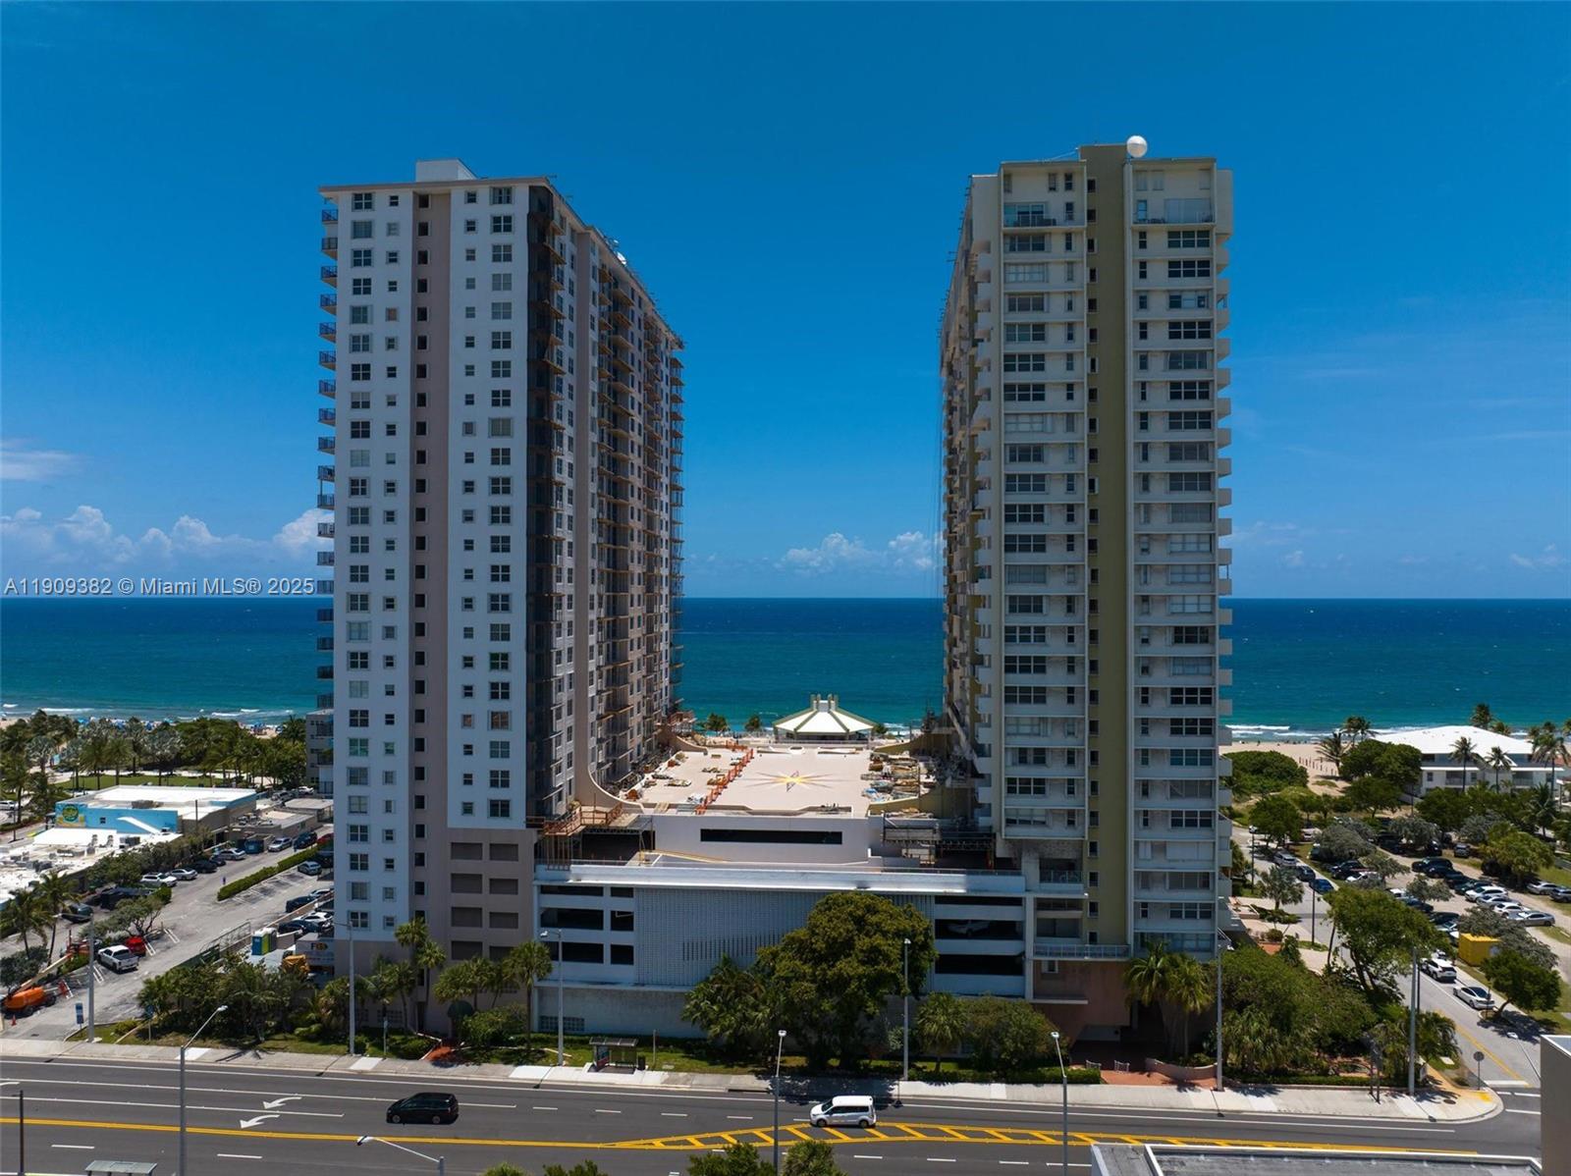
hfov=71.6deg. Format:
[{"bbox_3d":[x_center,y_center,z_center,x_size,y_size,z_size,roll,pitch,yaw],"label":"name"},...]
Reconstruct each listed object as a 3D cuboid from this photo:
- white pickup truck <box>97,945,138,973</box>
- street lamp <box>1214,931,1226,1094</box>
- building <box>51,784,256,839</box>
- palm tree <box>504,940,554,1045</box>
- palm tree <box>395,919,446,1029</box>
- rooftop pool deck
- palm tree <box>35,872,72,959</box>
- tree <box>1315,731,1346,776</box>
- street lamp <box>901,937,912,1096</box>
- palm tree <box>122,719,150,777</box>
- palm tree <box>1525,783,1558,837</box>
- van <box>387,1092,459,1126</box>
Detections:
[{"bbox_3d":[-68.544,37.603,111.818,5.750,1.900,2.030,0,0,43],"label":"white pickup truck"},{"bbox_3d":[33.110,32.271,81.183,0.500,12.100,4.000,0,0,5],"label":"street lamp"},{"bbox_3d":[-105.672,37.702,183.297,25.700,4.600,20.800,0,0,6],"label":"building"},{"bbox_3d":[-21.931,34.790,93.015,4.194,9.082,4.194,0,0,6],"label":"palm tree"},{"bbox_3d":[-32.164,34.375,96.119,4.550,9.934,4.550,0,0,6],"label":"palm tree"},{"bbox_3d":[-0.711,22.449,130.124,30.000,1.400,47.000,0,0,6],"label":"rooftop pool deck"},{"bbox_3d":[-74.735,33.814,111.341,3.800,9.460,3.800,0,0,0],"label":"palm tree"},{"bbox_3d":[114.408,34.747,227.781,6.600,9.370,6.600,0,0,0],"label":"tree"},{"bbox_3d":[9.479,33.157,85.188,0.500,12.400,4.200,0,0,6],"label":"street lamp"},{"bbox_3d":[-135.277,33.228,227.061,5.200,11.900,5.200,0,0,0],"label":"palm tree"},{"bbox_3d":[121.527,35.875,174.778,5.320,8.473,5.320,0,0,6],"label":"palm tree"},{"bbox_3d":[-26.172,37.529,79.012,4.950,1.740,1.930,0,0,5],"label":"van"}]

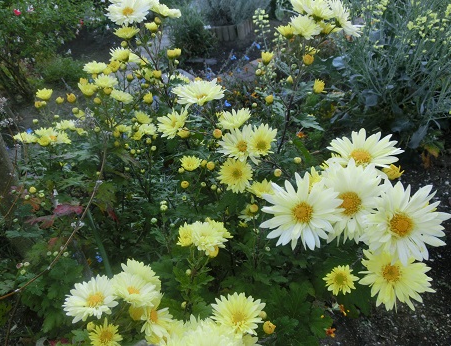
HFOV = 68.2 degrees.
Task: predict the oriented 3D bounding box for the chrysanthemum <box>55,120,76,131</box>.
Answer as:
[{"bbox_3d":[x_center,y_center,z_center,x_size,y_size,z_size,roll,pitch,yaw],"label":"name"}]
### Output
[{"bbox_3d":[-0.346,-0.103,0.720,0.043,0.018,0.043,0,35,0],"label":"chrysanthemum"}]

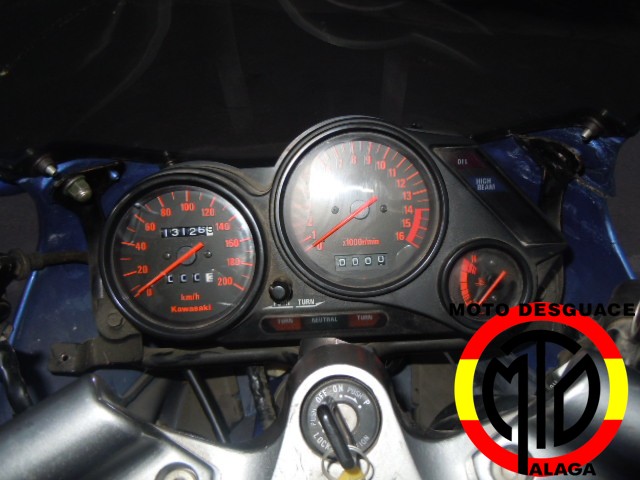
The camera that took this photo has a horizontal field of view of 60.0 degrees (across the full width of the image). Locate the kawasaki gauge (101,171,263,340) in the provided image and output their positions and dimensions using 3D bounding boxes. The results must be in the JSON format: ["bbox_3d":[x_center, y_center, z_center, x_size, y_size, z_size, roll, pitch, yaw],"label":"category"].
[{"bbox_3d":[-0.075,0.008,0.304,0.090,0.022,0.090,-2,86,-2],"label":"kawasaki gauge"}]

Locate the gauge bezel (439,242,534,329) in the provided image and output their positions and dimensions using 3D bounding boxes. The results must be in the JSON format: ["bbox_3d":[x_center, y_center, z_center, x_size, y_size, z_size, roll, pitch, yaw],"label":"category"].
[{"bbox_3d":[0.090,0.025,0.301,0.051,0.018,0.051,-2,93,-1],"label":"gauge bezel"}]

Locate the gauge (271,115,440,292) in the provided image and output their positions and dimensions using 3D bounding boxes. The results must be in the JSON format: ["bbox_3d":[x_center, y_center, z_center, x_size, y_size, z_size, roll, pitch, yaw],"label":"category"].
[{"bbox_3d":[0.022,-0.018,0.303,0.096,0.022,0.096,-2,86,-2],"label":"gauge"}]

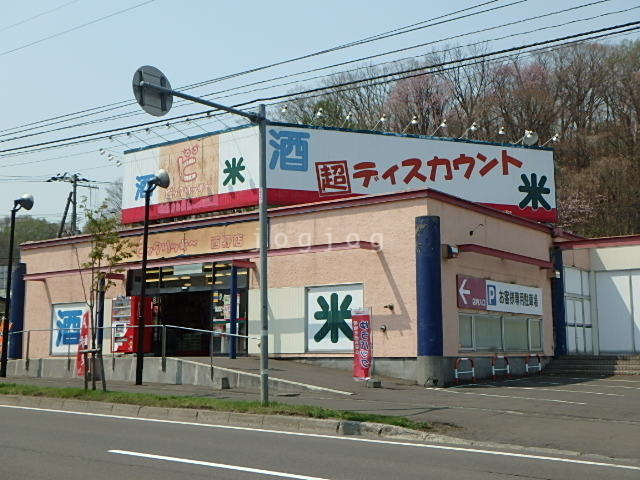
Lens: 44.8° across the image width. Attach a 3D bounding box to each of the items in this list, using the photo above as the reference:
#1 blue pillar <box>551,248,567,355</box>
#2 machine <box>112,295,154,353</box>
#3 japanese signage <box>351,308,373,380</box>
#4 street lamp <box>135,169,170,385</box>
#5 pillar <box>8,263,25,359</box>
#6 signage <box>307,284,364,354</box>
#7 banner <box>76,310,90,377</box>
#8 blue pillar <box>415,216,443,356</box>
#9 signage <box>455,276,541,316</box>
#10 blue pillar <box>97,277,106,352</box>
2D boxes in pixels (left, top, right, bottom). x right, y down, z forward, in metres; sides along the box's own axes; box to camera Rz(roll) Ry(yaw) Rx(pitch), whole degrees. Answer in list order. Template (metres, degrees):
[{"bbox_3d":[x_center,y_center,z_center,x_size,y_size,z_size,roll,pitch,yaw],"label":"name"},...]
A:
[{"bbox_3d":[8.150,2.157,26.962,0.650,3.700,0.650,-6,-10,37],"label":"blue pillar"},{"bbox_3d":[-6.405,2.946,26.528,1.140,1.850,0.800,-6,-10,37],"label":"machine"},{"bbox_3d":[1.044,2.611,19.400,0.600,1.800,0.080,-6,-10,37],"label":"japanese signage"},{"bbox_3d":[-4.847,1.037,22.403,0.500,6.160,0.850,-6,-10,37],"label":"street lamp"},{"bbox_3d":[-12.460,2.881,31.963,0.650,3.800,0.650,-6,-10,37],"label":"pillar"},{"bbox_3d":[0.387,2.248,22.030,2.050,1.910,0.080,-6,-10,37],"label":"signage"},{"bbox_3d":[-6.975,3.067,22.900,0.500,1.880,0.100,-6,-10,37],"label":"banner"},{"bbox_3d":[2.853,1.209,20.253,0.650,3.640,0.650,0,-8,0],"label":"blue pillar"},{"bbox_3d":[5.702,1.764,23.832,0.100,0.890,6.050,-6,-10,37],"label":"signage"},{"bbox_3d":[-7.589,2.584,26.928,0.180,2.880,0.180,-6,-10,37],"label":"blue pillar"}]

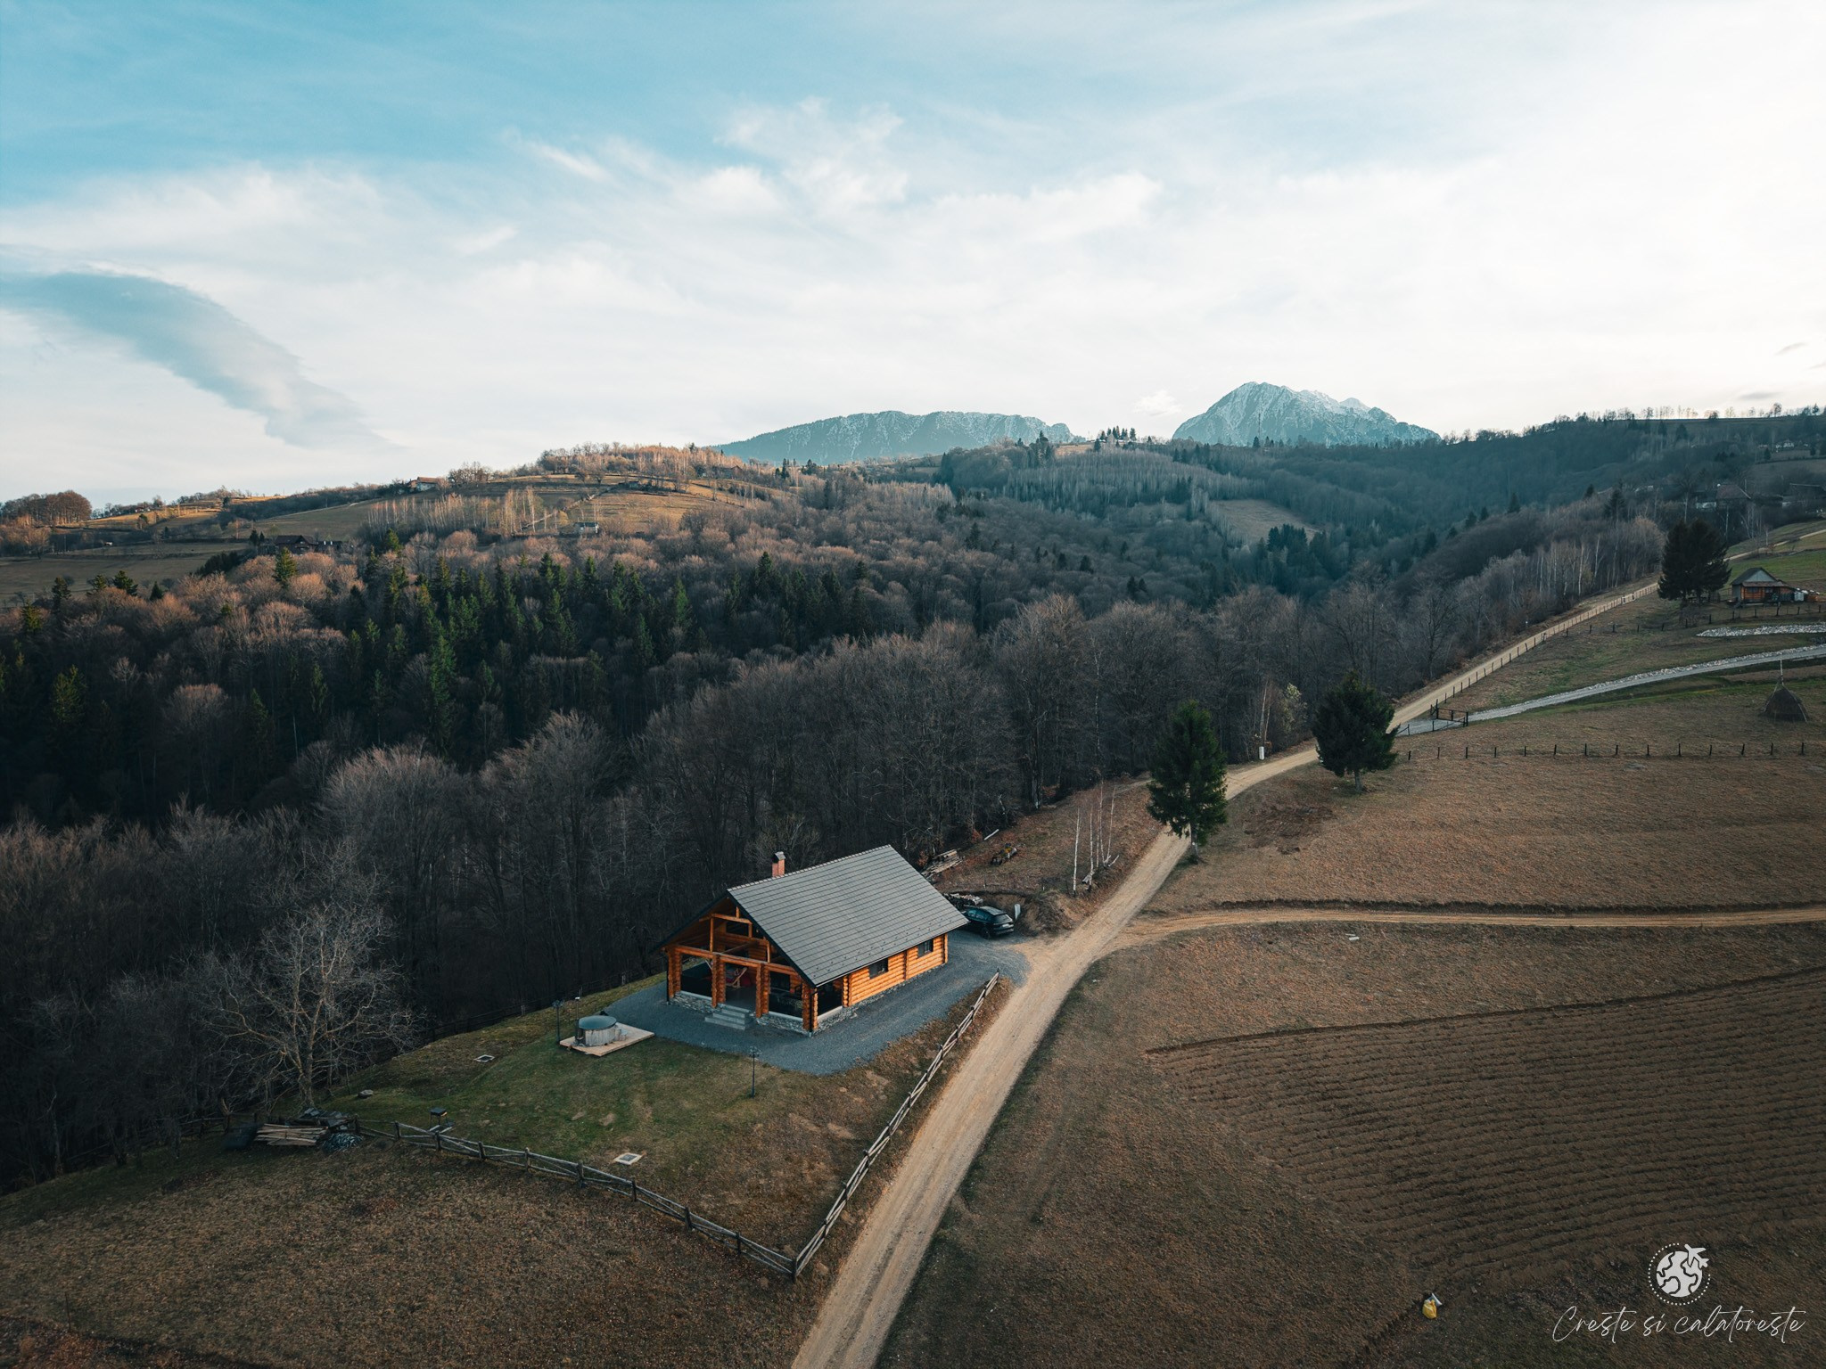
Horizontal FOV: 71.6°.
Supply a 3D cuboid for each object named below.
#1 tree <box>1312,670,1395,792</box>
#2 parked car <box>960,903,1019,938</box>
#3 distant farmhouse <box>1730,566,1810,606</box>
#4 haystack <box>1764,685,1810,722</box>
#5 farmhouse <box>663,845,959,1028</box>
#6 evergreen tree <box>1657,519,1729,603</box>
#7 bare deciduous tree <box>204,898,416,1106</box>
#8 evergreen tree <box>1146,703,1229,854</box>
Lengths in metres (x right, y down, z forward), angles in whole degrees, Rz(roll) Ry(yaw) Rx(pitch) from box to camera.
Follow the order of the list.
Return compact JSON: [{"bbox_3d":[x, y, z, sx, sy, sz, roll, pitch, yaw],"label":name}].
[{"bbox_3d":[40.279,4.327,115.500,7.130,11.130,7.130,1,4,19],"label":"tree"},{"bbox_3d":[4.401,15.718,84.943,1.900,1.580,4.450,-4,6,-44],"label":"parked car"},{"bbox_3d":[119.363,-13.661,177.000,7.200,5.290,5.200,1,4,21],"label":"distant farmhouse"},{"bbox_3d":[93.131,2.054,135.000,3.820,3.950,3.820,3,5,35],"label":"haystack"},{"bbox_3d":[-5.668,13.983,74.421,11.770,7.750,15.230,3,5,34],"label":"farmhouse"},{"bbox_3d":[110.224,-17.345,179.000,8.590,12.300,7.730,2,5,31],"label":"evergreen tree"},{"bbox_3d":[-29.277,15.522,61.500,9.260,10.190,9.260,-2,4,-26],"label":"bare deciduous tree"},{"bbox_3d":[21.201,7.288,98.000,6.150,12.040,6.150,1,4,12],"label":"evergreen tree"}]

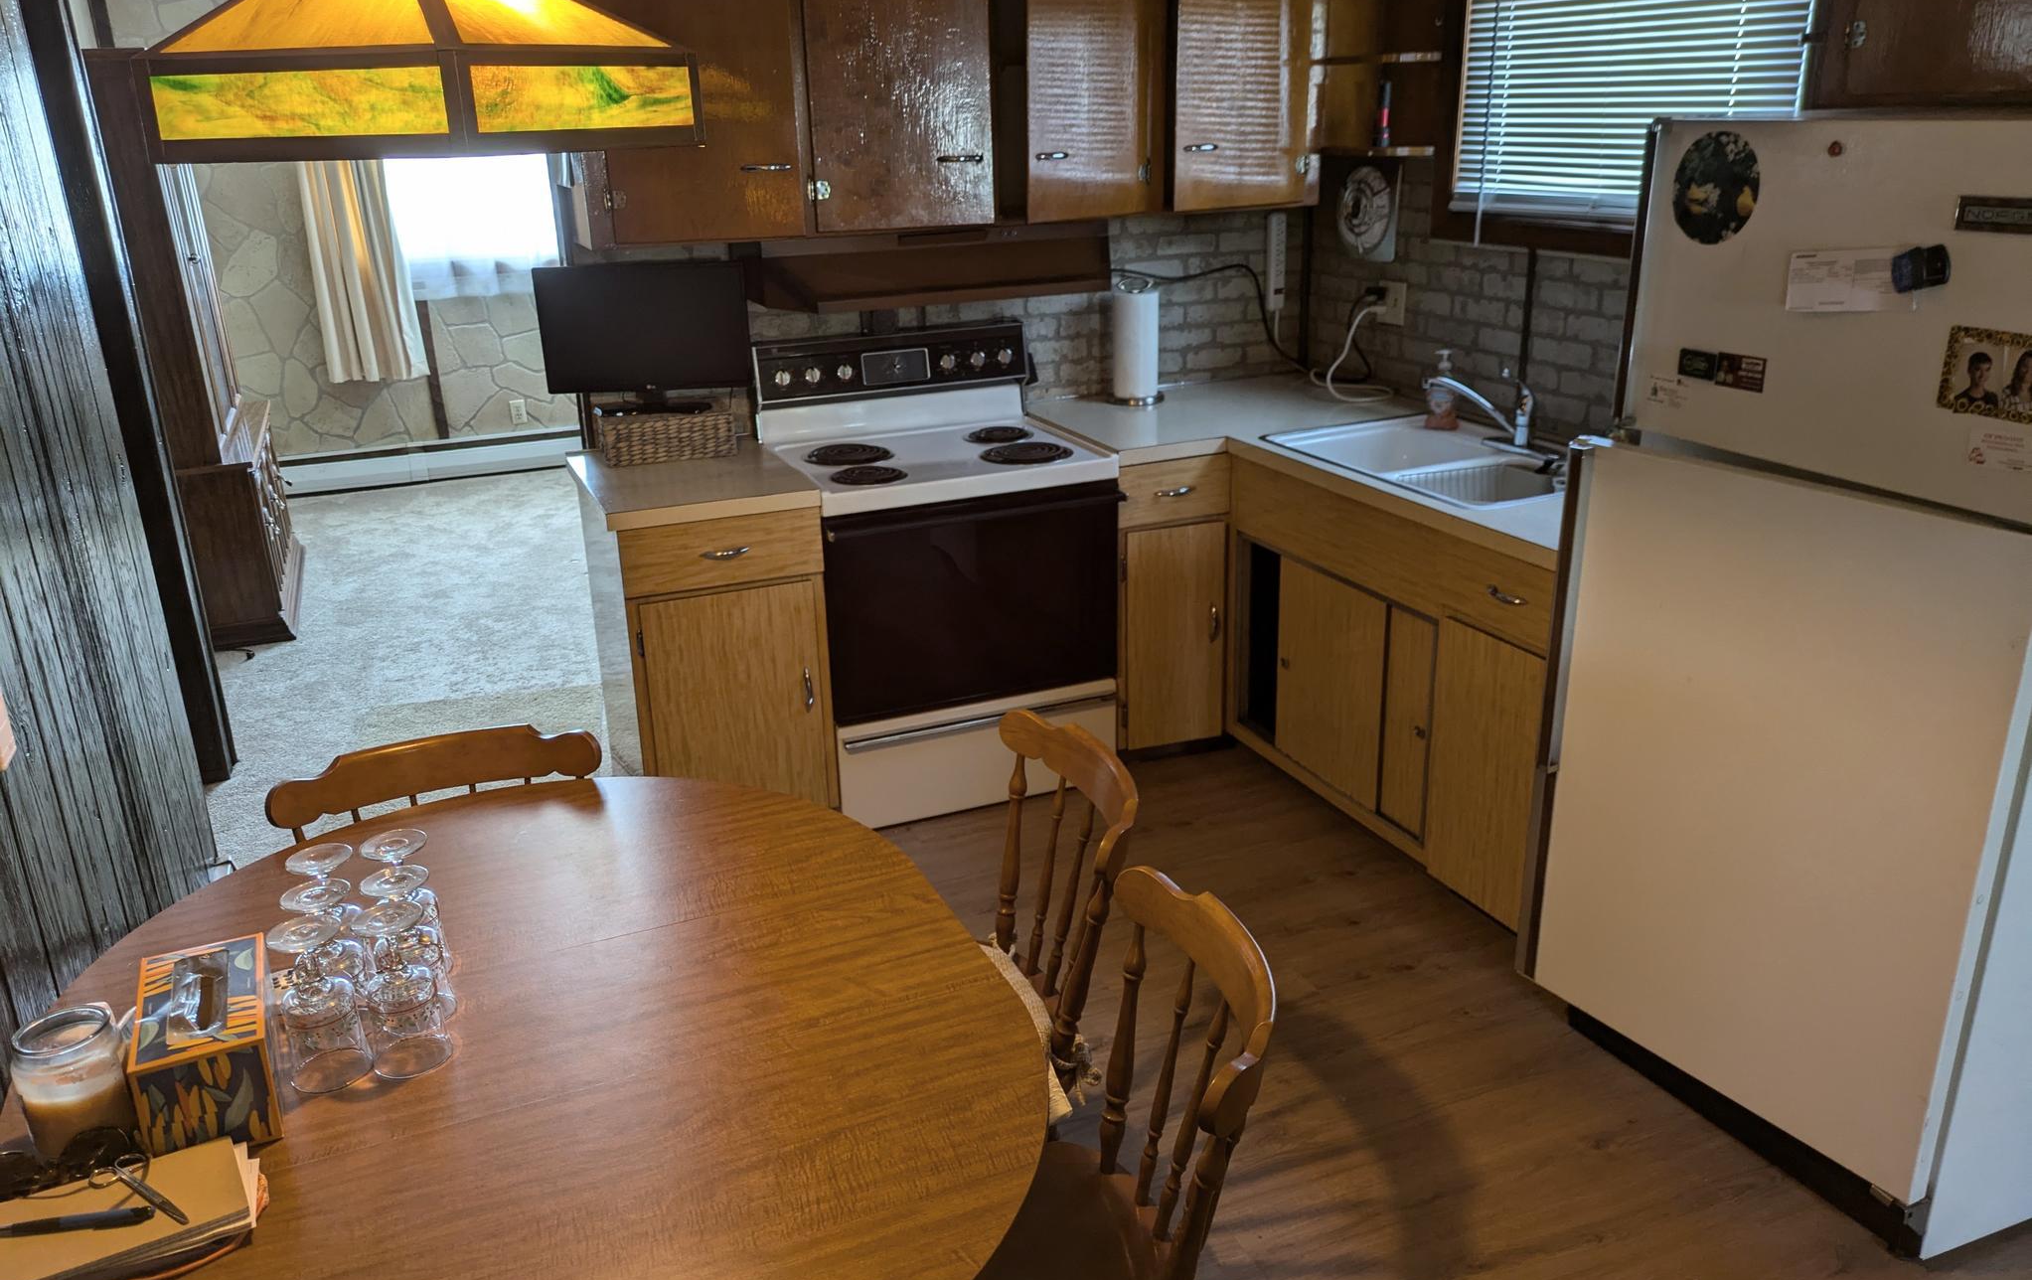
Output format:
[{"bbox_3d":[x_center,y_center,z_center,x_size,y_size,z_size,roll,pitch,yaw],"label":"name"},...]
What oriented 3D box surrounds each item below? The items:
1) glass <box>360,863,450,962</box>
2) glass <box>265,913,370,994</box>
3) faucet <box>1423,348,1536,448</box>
[{"bbox_3d":[-0.709,0.356,1.714,0.082,0.169,0.082,-9,22,-21],"label":"glass"},{"bbox_3d":[-0.760,0.397,1.603,0.082,0.169,0.082,-9,22,-21],"label":"glass"},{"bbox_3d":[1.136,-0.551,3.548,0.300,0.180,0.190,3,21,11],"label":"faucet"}]

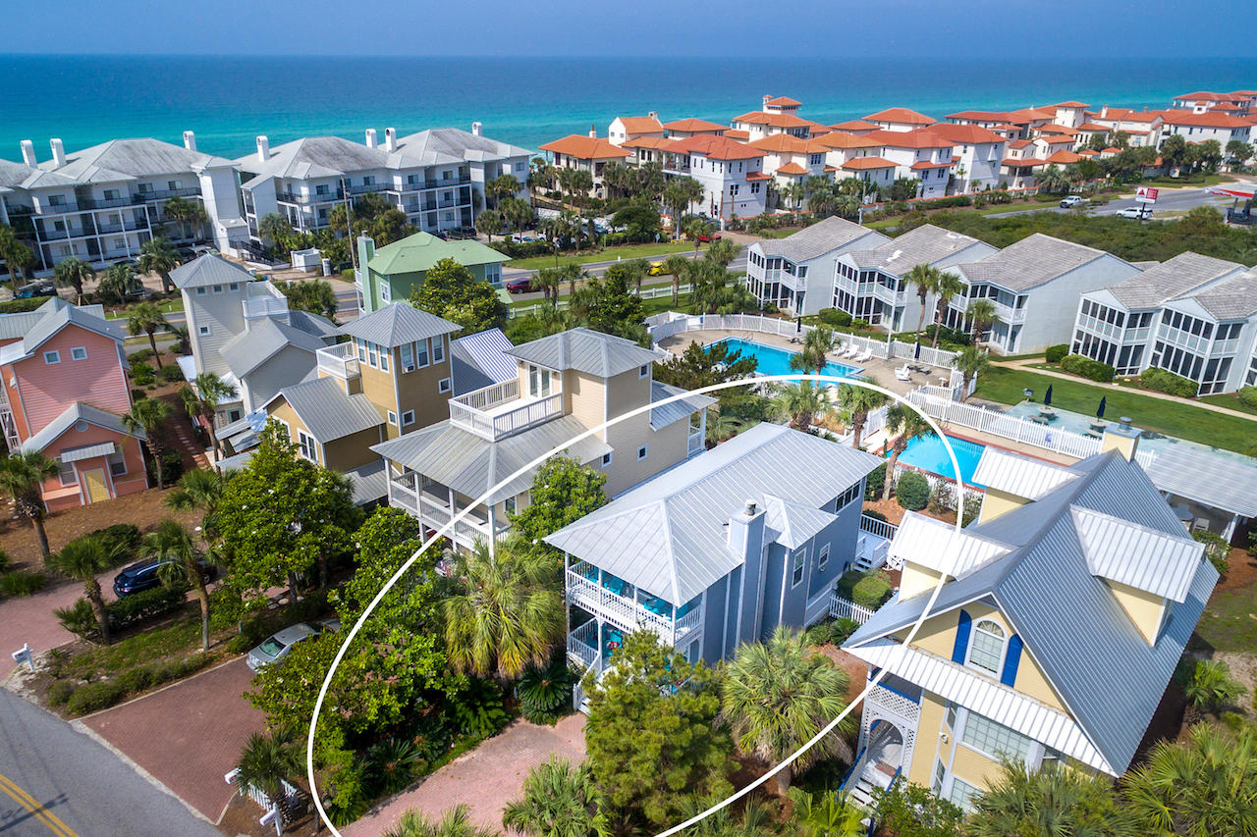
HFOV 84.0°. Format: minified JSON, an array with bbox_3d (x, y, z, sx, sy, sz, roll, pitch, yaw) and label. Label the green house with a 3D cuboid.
[{"bbox_3d":[-20.582,-15.522,74.031,13.592,9.379,9.228,-14,28,-27],"label":"green house"}]

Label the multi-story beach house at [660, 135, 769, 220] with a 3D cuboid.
[{"bbox_3d":[14.381,-42.644,121.129,10.000,12.000,17.000,-18,33,-31],"label":"multi-story beach house"}]

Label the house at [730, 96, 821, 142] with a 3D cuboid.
[{"bbox_3d":[36.500,-71.660,174.320,12.000,15.300,22.000,-10,27,-20],"label":"house"}]

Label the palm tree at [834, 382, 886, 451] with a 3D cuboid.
[{"bbox_3d":[13.600,0.450,41.000,3.000,5.800,3.000,0,26,0],"label":"palm tree"}]

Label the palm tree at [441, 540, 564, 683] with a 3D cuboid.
[{"bbox_3d":[-4.976,8.506,28.380,4.970,7.580,4.970,-6,28,-12],"label":"palm tree"}]

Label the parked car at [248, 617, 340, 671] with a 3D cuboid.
[{"bbox_3d":[-17.036,11.576,35.892,1.777,1.492,4.456,21,32,37],"label":"parked car"}]

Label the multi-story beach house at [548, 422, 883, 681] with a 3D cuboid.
[{"bbox_3d":[4.006,5.403,28.544,6.300,8.600,12.900,23,34,38],"label":"multi-story beach house"}]

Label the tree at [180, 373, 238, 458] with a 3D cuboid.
[{"bbox_3d":[-25.720,0.760,43.180,3.800,7.190,3.800,0,25,0],"label":"tree"}]

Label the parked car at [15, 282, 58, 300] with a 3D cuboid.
[{"bbox_3d":[-64.905,-13.221,76.044,1.900,1.650,4.700,4,28,8],"label":"parked car"}]

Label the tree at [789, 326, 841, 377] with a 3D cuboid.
[{"bbox_3d":[14.555,-3.628,54.322,3.106,6.773,2.772,0,25,0],"label":"tree"}]

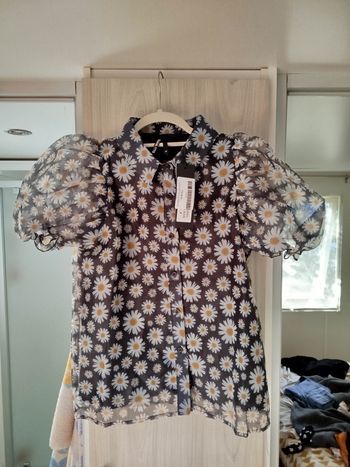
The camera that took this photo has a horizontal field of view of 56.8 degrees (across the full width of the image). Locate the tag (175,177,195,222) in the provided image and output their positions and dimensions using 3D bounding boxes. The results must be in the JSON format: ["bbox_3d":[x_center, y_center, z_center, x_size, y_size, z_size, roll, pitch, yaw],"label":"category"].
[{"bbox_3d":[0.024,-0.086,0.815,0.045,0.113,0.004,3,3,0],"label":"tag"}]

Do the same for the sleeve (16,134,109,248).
[{"bbox_3d":[-0.297,-0.106,0.840,0.240,0.290,0.160,0,3,0],"label":"sleeve"}]

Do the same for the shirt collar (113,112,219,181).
[{"bbox_3d":[-0.022,-0.224,0.835,0.255,0.165,0.110,0,3,0],"label":"shirt collar"}]

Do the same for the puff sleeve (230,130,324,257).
[{"bbox_3d":[0.269,-0.099,0.840,0.240,0.310,0.160,0,3,0],"label":"puff sleeve"}]

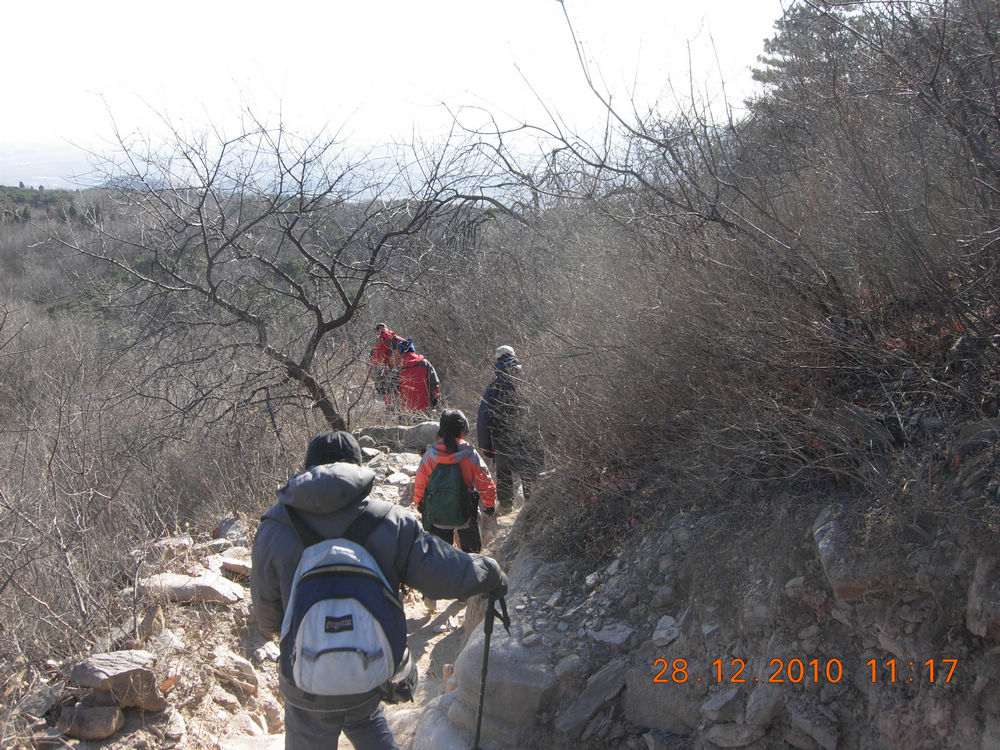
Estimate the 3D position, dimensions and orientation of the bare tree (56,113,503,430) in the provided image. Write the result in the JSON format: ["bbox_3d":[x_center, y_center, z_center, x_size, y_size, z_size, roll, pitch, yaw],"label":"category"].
[{"bbox_3d":[-2.290,-0.988,10.800,4.500,3.333,3.800,0,13,0],"label":"bare tree"}]

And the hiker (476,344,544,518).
[{"bbox_3d":[0.094,0.557,10.250,0.640,1.727,0.450,1,13,3],"label":"hiker"}]

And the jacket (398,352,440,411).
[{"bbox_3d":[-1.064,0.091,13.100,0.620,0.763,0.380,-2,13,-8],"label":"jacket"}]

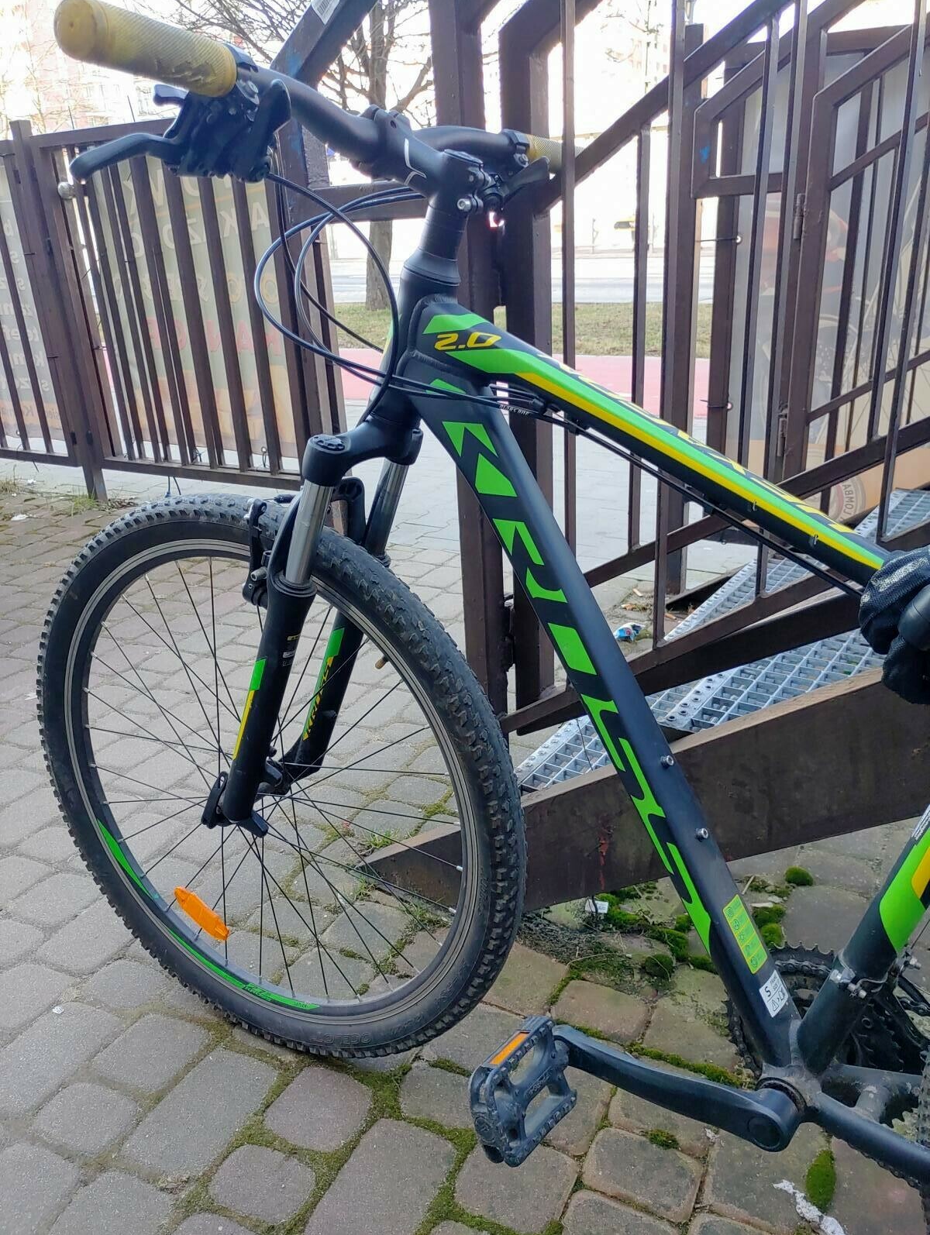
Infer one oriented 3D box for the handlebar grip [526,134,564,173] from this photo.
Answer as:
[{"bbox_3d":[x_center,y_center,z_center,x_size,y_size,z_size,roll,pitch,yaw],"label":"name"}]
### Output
[{"bbox_3d":[0.098,-0.484,0.982,0.033,0.033,0.126,13,22,37],"label":"handlebar grip"}]

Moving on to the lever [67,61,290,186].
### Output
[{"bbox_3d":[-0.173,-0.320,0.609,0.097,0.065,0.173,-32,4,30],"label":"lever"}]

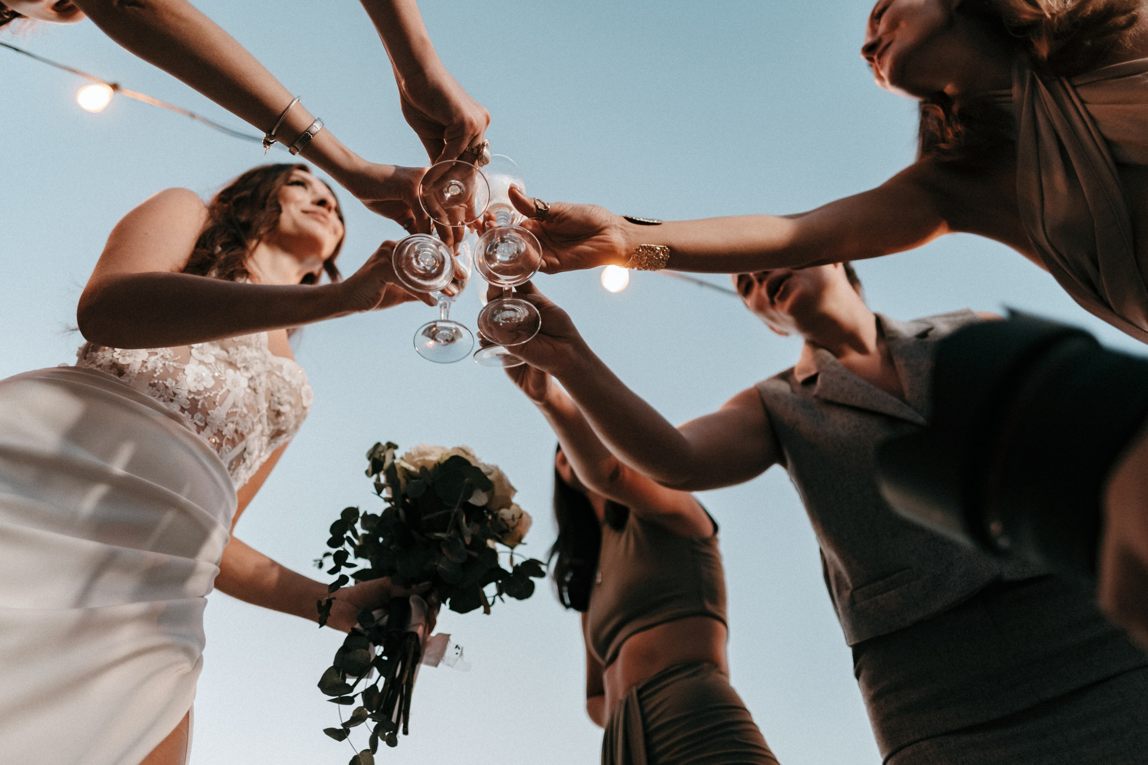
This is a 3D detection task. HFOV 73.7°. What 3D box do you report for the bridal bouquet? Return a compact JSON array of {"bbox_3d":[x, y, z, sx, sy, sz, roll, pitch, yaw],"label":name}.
[{"bbox_3d":[-0.203,0.293,1.070,0.300,0.430,0.290,22,-54,-9],"label":"bridal bouquet"}]

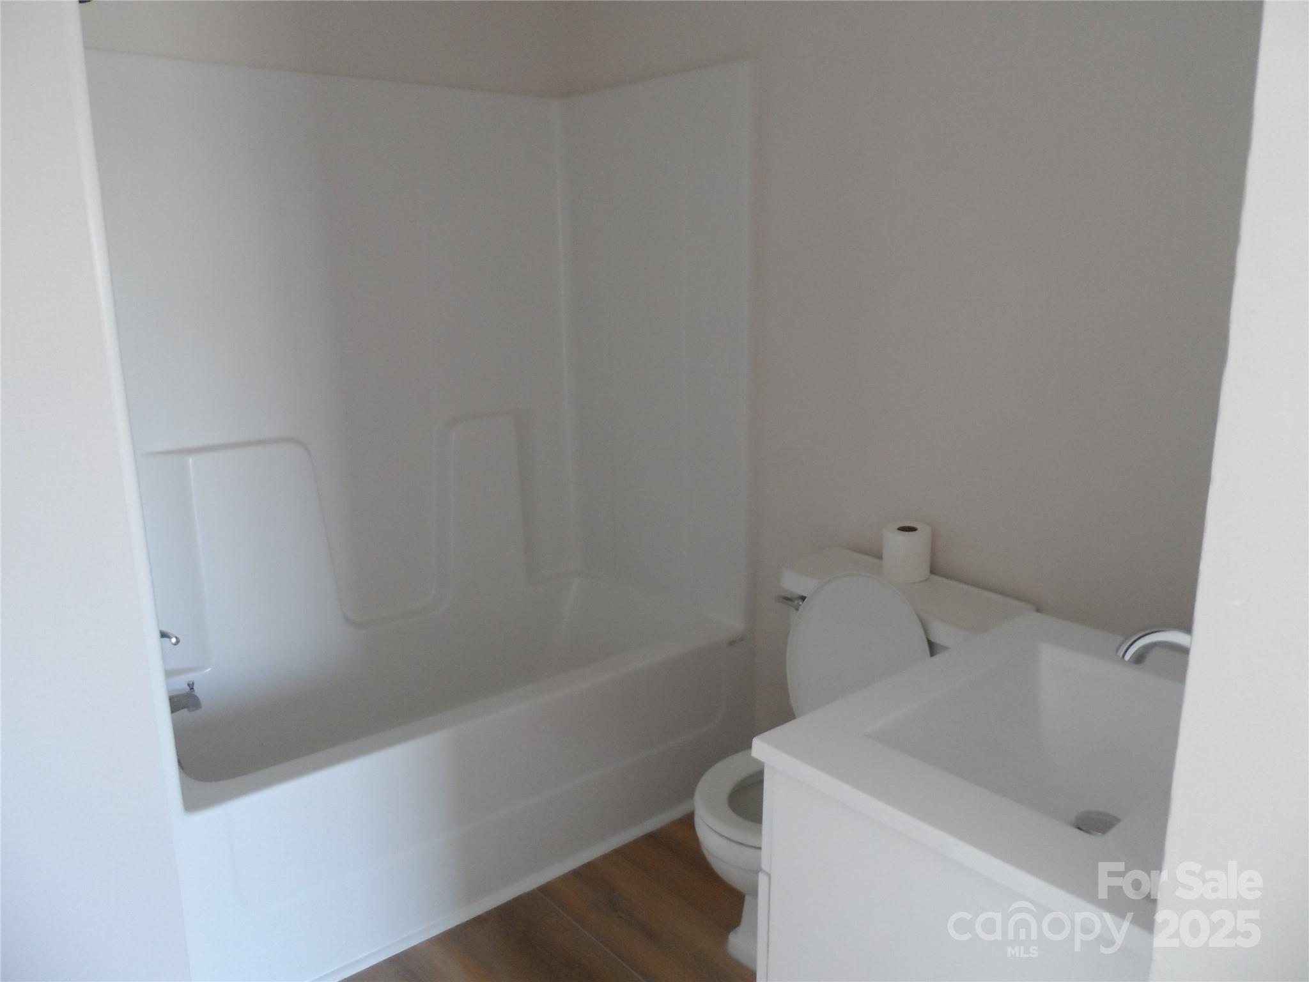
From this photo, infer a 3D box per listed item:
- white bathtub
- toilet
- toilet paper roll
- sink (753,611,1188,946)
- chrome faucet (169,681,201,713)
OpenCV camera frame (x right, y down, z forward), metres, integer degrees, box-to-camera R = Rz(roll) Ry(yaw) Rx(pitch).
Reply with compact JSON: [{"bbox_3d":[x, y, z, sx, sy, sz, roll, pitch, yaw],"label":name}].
[{"bbox_3d":[-0.520,0.635,2.325,1.406,0.459,0.741,-10,15,-39],"label":"white bathtub"},{"bbox_3d":[0.338,0.568,1.816,0.665,0.785,0.490,-10,15,-39],"label":"toilet"},{"bbox_3d":[0.542,0.130,1.938,0.098,0.105,0.098,-1,12,0],"label":"toilet paper roll"},{"bbox_3d":[0.530,0.350,1.111,0.657,0.130,0.495,-10,15,-39],"label":"sink"},{"bbox_3d":[-0.999,0.439,1.870,0.121,0.073,0.056,-10,15,-39],"label":"chrome faucet"}]

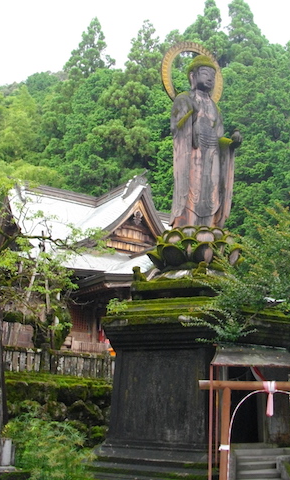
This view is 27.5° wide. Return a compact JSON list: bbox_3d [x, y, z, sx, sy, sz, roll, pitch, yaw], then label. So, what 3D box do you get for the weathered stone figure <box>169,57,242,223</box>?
[{"bbox_3d":[1.845,-3.518,18.733,2.300,6.791,1.750,12,-19,-32],"label":"weathered stone figure"}]

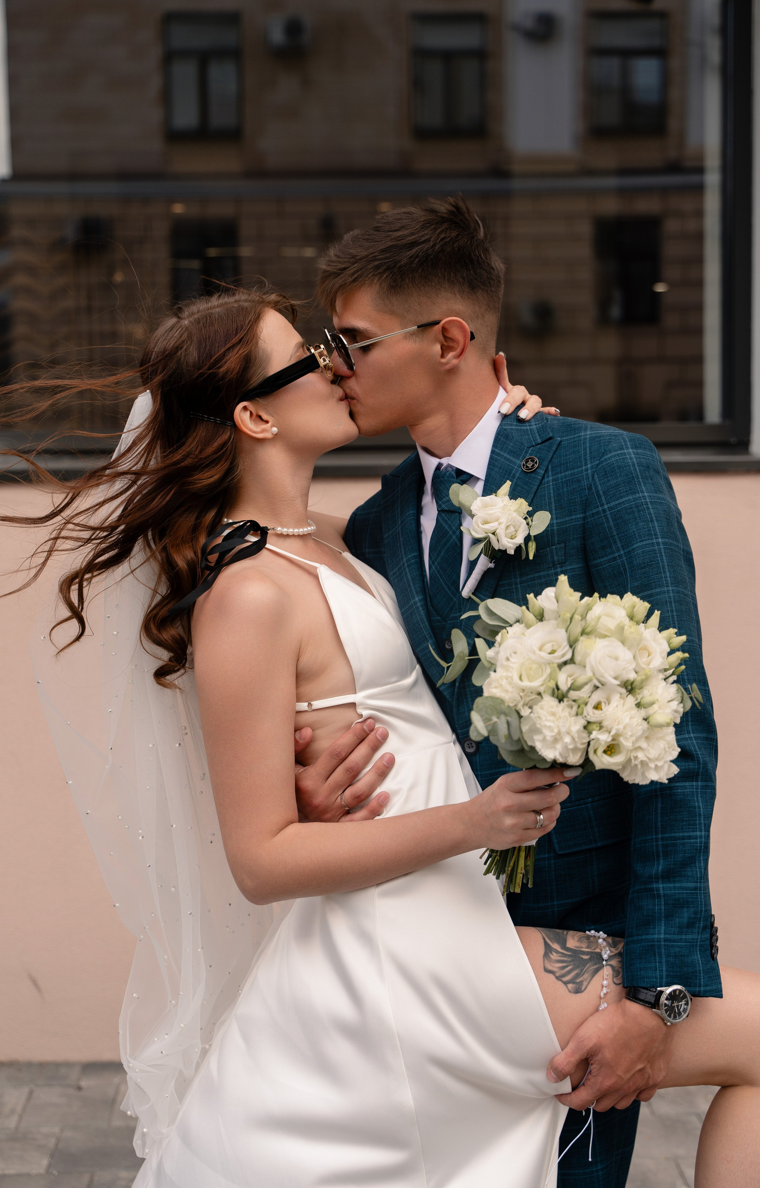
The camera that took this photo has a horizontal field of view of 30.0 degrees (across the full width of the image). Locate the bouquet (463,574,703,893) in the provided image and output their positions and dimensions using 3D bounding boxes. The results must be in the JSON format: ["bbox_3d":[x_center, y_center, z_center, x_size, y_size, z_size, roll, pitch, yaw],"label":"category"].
[{"bbox_3d":[0.218,0.150,1.520,0.250,0.335,0.220,18,5,5],"label":"bouquet"}]

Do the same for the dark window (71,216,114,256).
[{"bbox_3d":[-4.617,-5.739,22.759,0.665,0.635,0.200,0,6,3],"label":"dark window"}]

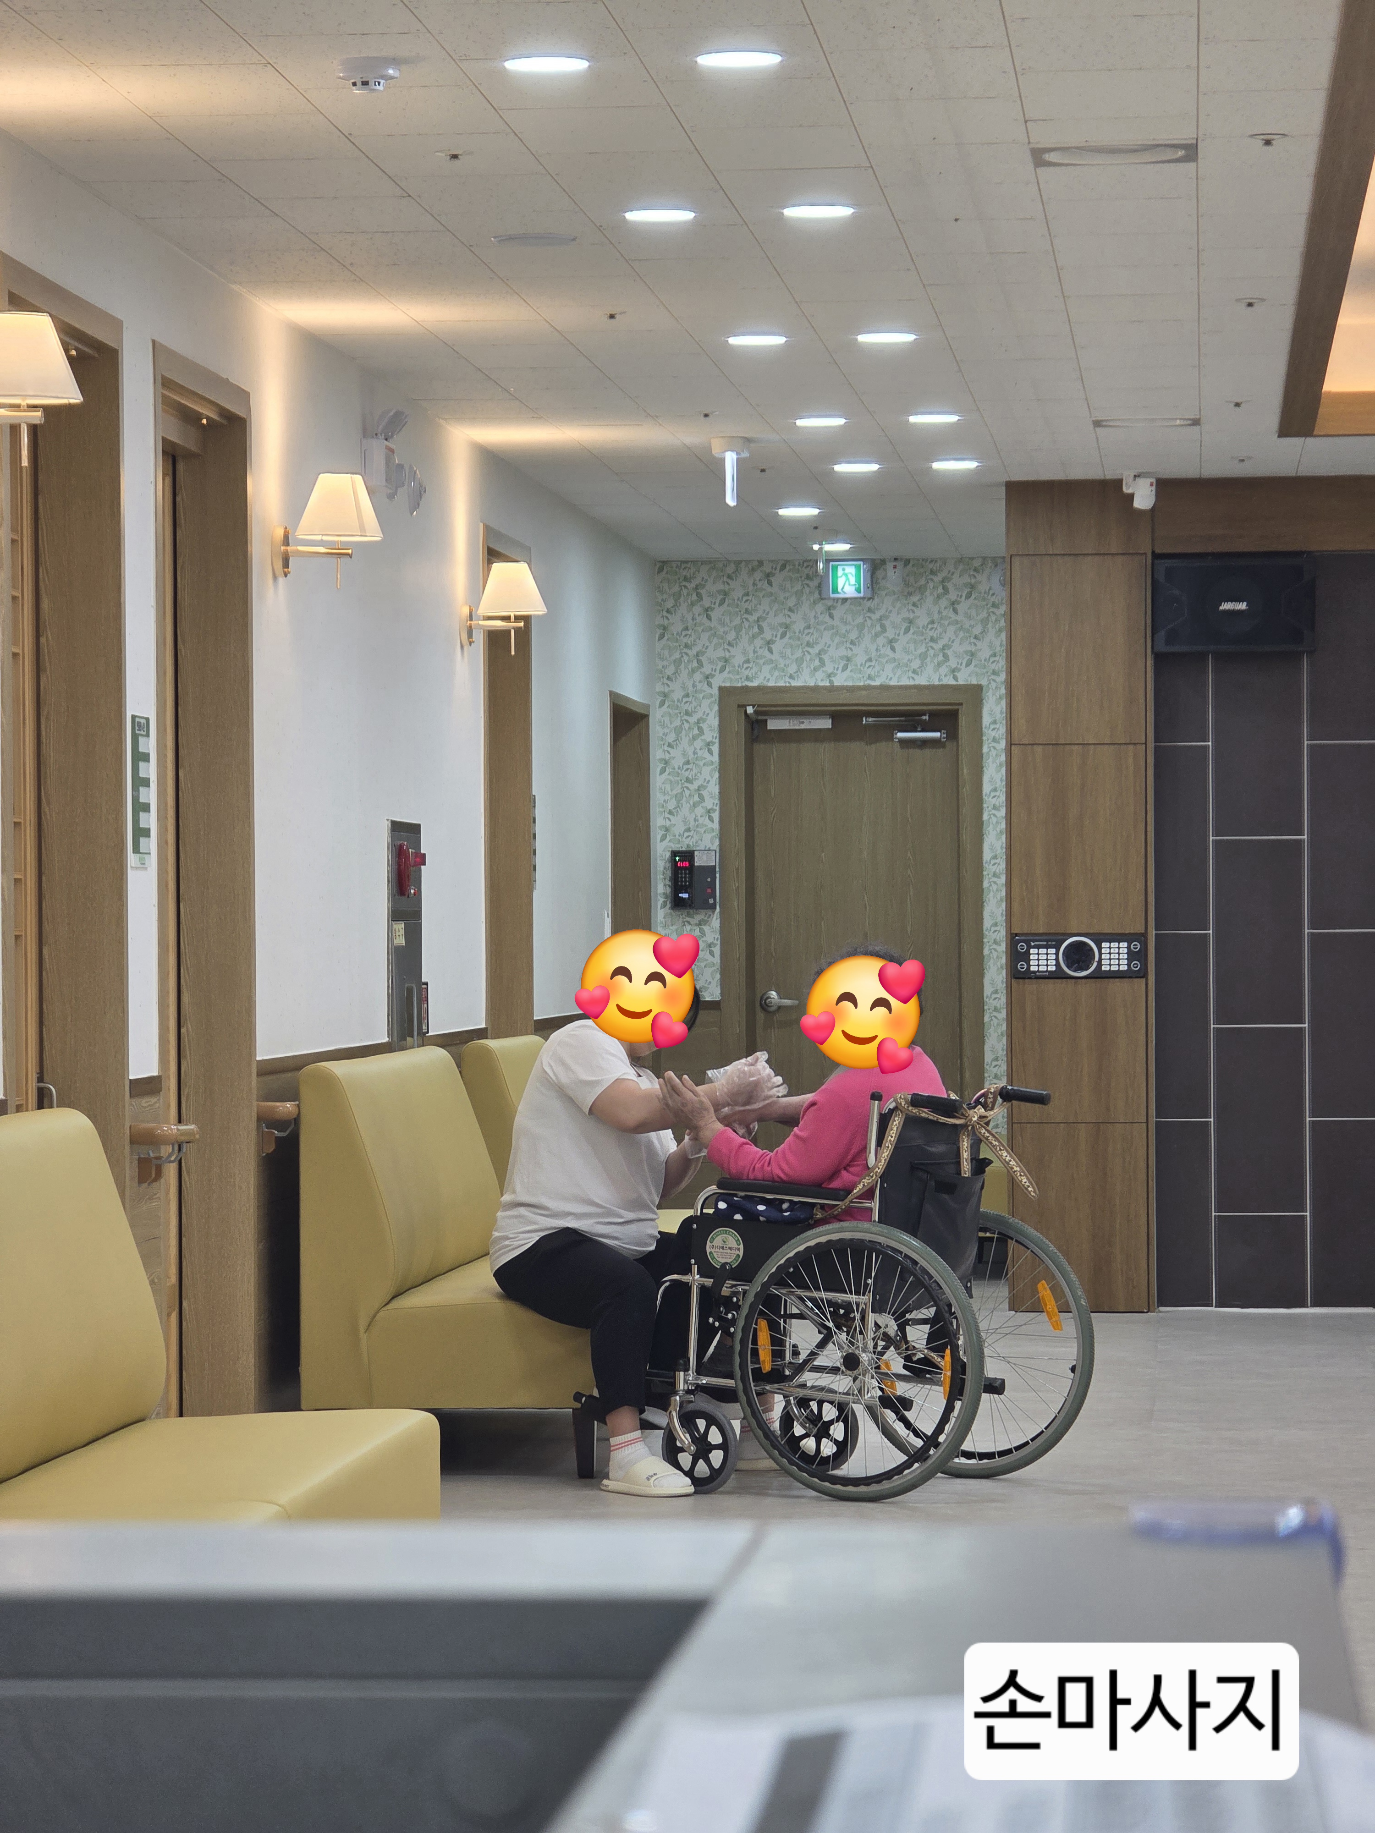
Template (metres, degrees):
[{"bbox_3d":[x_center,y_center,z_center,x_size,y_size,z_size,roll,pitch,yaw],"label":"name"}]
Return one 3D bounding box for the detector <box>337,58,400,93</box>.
[{"bbox_3d":[-0.531,-1.403,10.167,0.103,0.047,0.103,0,0,5],"label":"detector"}]

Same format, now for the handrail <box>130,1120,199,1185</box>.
[{"bbox_3d":[-1.066,0.477,12.436,0.095,0.130,0.280,0,0,5],"label":"handrail"}]

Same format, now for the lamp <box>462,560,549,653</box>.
[{"bbox_3d":[-0.530,-0.899,17.682,0.245,0.268,0.205,0,0,5],"label":"lamp"}]

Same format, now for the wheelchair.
[{"bbox_3d":[0.305,0.811,13.421,1.060,0.885,0.650,0,0,29],"label":"wheelchair"}]

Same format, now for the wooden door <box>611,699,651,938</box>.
[{"bbox_3d":[-0.265,0.239,22.733,0.150,2.106,1.450,0,0,5],"label":"wooden door"}]

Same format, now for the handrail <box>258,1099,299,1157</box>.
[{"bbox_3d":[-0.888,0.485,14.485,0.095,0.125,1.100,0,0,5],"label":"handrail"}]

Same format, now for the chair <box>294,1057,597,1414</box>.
[{"bbox_3d":[-0.454,0.797,14.528,0.659,0.930,1.900,0,0,5],"label":"chair"}]

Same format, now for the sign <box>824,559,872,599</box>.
[{"bbox_3d":[0.616,-1.304,23.550,0.195,0.150,0.040,0,0,5],"label":"sign"}]

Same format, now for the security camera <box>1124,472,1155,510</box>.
[{"bbox_3d":[1.436,-1.350,19.324,0.100,0.120,0.090,0,0,-25],"label":"security camera"}]

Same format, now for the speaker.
[{"bbox_3d":[1.750,-0.992,19.480,0.520,0.305,0.290,0,0,5],"label":"speaker"}]

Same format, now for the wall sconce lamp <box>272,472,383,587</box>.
[{"bbox_3d":[-0.835,-0.903,14.206,0.245,0.265,0.205,0,0,5],"label":"wall sconce lamp"}]

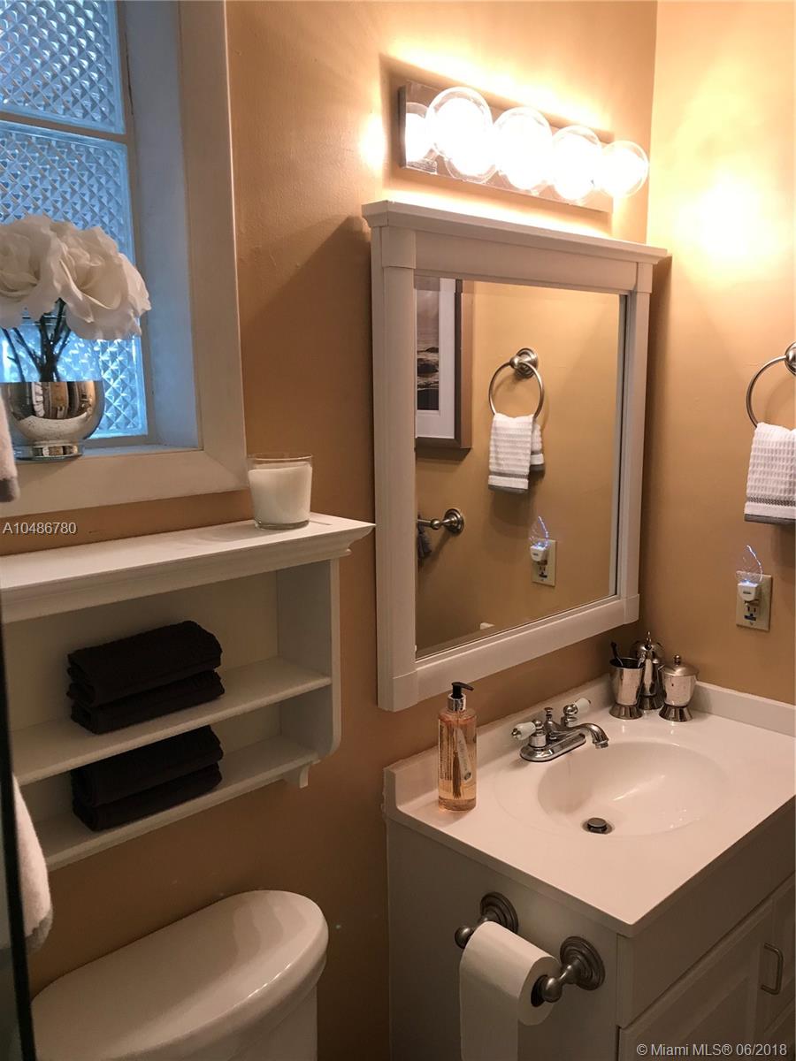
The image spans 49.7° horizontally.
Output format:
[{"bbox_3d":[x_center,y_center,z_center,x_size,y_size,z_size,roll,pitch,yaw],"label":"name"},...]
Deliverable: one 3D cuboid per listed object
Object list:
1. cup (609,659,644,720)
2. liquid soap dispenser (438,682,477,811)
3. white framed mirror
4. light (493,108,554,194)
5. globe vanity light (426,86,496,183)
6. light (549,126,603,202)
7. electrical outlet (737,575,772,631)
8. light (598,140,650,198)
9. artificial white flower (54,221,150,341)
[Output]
[{"bbox_3d":[0.501,0.347,1.877,0.075,0.114,0.075,-1,10,0],"label":"cup"},{"bbox_3d":[0.102,0.369,1.484,0.068,0.217,0.067,-1,10,0],"label":"liquid soap dispenser"},{"bbox_3d":[0.260,-0.146,1.625,0.800,0.804,0.057,-10,14,-43],"label":"white framed mirror"},{"bbox_3d":[0.210,-0.655,1.435,0.101,0.101,0.106,-1,10,0],"label":"light"},{"bbox_3d":[0.095,-0.633,1.327,0.101,0.101,0.106,-1,10,0],"label":"globe vanity light"},{"bbox_3d":[0.319,-0.674,1.537,0.101,0.101,0.106,-10,14,-43],"label":"light"},{"bbox_3d":[0.739,0.148,1.784,0.010,0.115,0.071,-10,14,-43],"label":"electrical outlet"},{"bbox_3d":[0.432,-0.691,1.643,0.101,0.101,0.106,-1,10,0],"label":"light"},{"bbox_3d":[-0.358,-0.302,1.040,0.117,0.136,0.112,-3,10,-12],"label":"artificial white flower"}]

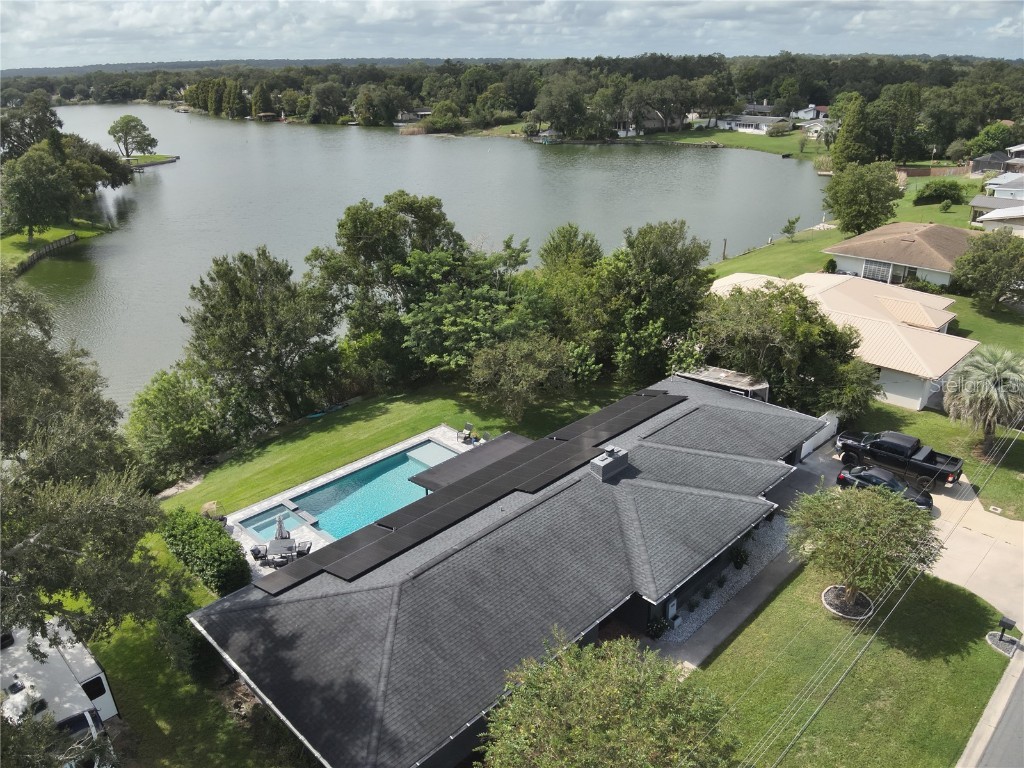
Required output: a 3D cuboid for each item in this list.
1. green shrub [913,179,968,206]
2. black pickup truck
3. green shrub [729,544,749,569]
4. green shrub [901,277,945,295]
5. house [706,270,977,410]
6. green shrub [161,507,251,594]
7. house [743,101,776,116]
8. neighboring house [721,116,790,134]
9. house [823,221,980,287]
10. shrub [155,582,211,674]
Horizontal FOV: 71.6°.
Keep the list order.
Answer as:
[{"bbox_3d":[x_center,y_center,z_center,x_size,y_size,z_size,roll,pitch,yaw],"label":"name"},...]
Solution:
[{"bbox_3d":[65.816,-29.876,110.925,7.600,3.300,4.800,0,24,0],"label":"green shrub"},{"bbox_3d":[20.580,3.790,37.880,5.920,1.950,2.030,20,31,38],"label":"black pickup truck"},{"bbox_3d":[9.924,7.570,30.868,0.820,0.900,0.820,0,24,0],"label":"green shrub"},{"bbox_3d":[39.422,-9.411,68.184,1.500,1.150,4.000,-22,32,-40],"label":"green shrub"},{"bbox_3d":[24.802,-5.670,55.766,18.100,4.600,21.200,-22,32,-40],"label":"house"},{"bbox_3d":[-13.419,7.134,31.494,1.750,1.550,5.600,-22,32,-40],"label":"green shrub"},{"bbox_3d":[103.950,-114.617,297.000,10.000,5.800,15.500,-22,32,-40],"label":"house"},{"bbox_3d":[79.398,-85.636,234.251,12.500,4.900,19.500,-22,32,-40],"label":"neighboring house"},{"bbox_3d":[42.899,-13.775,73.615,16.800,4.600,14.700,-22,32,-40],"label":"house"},{"bbox_3d":[-12.223,9.070,26.337,2.000,2.200,2.200,-22,32,-40],"label":"shrub"}]

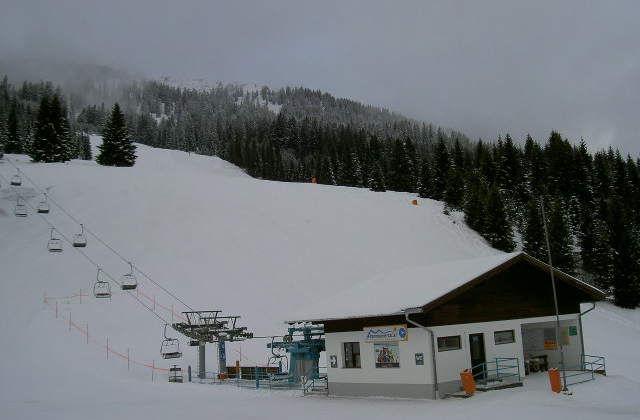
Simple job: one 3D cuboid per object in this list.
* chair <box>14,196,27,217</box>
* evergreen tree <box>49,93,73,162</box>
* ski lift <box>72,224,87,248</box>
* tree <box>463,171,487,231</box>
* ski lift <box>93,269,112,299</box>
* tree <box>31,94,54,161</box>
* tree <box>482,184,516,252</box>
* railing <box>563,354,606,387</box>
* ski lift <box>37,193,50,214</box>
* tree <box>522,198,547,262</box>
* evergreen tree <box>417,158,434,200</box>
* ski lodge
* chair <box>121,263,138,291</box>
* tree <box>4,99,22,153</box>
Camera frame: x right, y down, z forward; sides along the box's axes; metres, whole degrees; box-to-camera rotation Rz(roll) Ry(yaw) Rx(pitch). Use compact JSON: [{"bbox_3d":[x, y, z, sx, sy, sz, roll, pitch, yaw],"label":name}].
[{"bbox_3d":[-36.550,-0.427,88.000,1.400,2.550,0.900,3,-11,-36],"label":"chair"},{"bbox_3d":[-74.852,-23.797,208.000,6.577,20.191,6.577,0,-9,-20],"label":"evergreen tree"},{"bbox_3d":[-26.848,2.958,80.500,1.400,2.550,0.900,3,-11,-36],"label":"ski lift"},{"bbox_3d":[36.852,-2.266,172.000,5.438,15.266,5.438,-5,-9,12],"label":"tree"},{"bbox_3d":[-19.998,6.785,66.300,1.400,2.650,0.850,3,-12,-38],"label":"ski lift"},{"bbox_3d":[-80.044,-23.797,208.000,6.577,20.191,6.577,0,-9,-21],"label":"tree"},{"bbox_3d":[29.871,1.415,120.000,5.200,11.400,5.200,3,-12,-38],"label":"tree"},{"bbox_3d":[13.333,8.354,37.619,1.300,1.150,4.600,-12,-12,44],"label":"railing"},{"bbox_3d":[-35.660,-0.813,93.000,1.400,2.550,0.900,3,-11,-36],"label":"ski lift"},{"bbox_3d":[44.024,4.310,148.000,4.680,13.341,4.680,-6,-9,16],"label":"tree"},{"bbox_3d":[30.724,-9.173,210.000,4.980,11.649,4.980,-5,-9,8],"label":"evergreen tree"},{"bbox_3d":[6.926,6.017,38.152,14.300,6.250,9.900,3,-12,-38],"label":"ski lodge"},{"bbox_3d":[-18.454,6.455,70.000,1.400,2.650,0.850,3,-12,-38],"label":"chair"},{"bbox_3d":[-91.810,-25.311,216.000,5.122,16.175,5.122,0,-9,-23],"label":"tree"}]

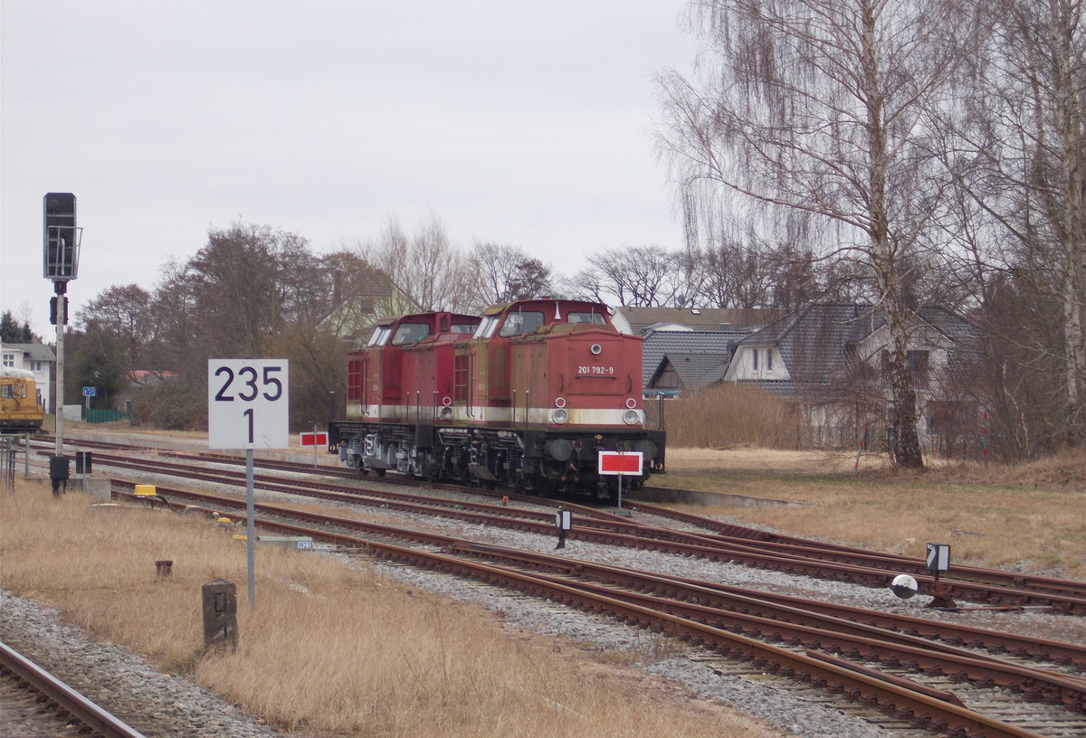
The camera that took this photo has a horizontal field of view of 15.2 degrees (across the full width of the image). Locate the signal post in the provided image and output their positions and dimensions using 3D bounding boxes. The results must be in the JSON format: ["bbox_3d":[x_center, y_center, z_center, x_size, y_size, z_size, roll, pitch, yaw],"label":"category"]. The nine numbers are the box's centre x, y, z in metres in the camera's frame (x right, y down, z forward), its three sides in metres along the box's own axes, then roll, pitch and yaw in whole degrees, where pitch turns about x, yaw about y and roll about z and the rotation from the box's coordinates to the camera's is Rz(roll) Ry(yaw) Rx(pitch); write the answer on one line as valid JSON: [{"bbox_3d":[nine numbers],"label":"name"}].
[{"bbox_3d":[-10.270,-0.454,87.000,0.750,6.650,0.800,1,0,-16],"label":"signal post"}]

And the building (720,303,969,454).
[{"bbox_3d":[19.356,0.325,244.000,14.000,8.400,10.000,1,0,-20],"label":"building"}]

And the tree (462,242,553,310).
[{"bbox_3d":[-2.496,-2.588,300.000,7.000,13.600,7.000,0,0,0],"label":"tree"}]

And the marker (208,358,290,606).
[{"bbox_3d":[-3.214,1.257,44.600,0.880,2.740,0.100,0,0,-13],"label":"marker"}]

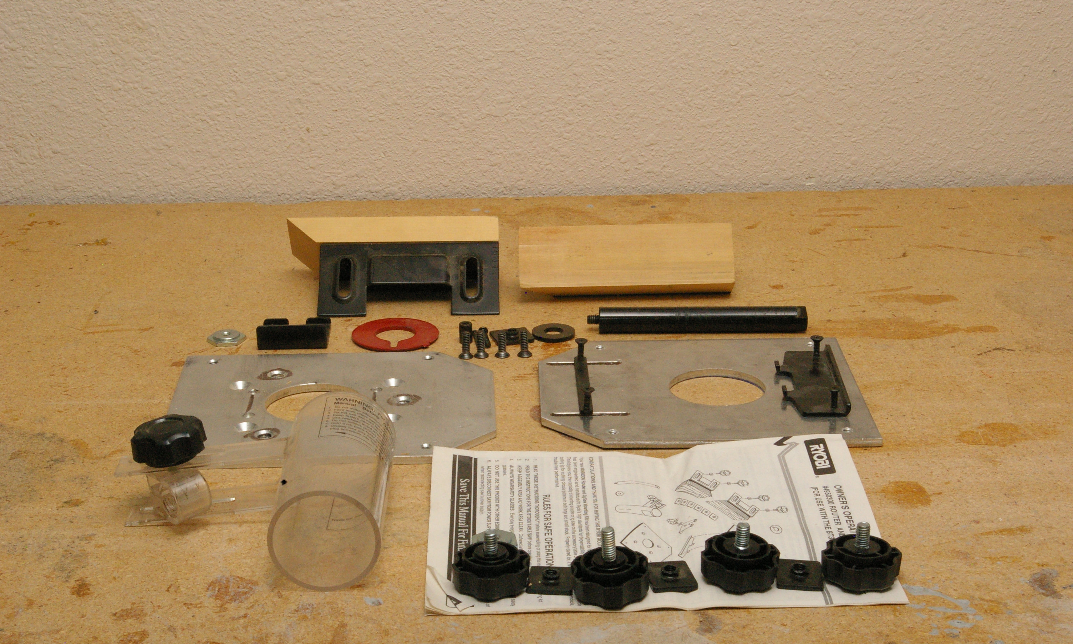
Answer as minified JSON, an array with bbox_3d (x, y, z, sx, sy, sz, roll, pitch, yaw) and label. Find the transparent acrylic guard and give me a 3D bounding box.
[{"bbox_3d":[-0.173,0.101,1.169,0.167,0.065,0.148,0,21,0],"label":"transparent acrylic guard"}]

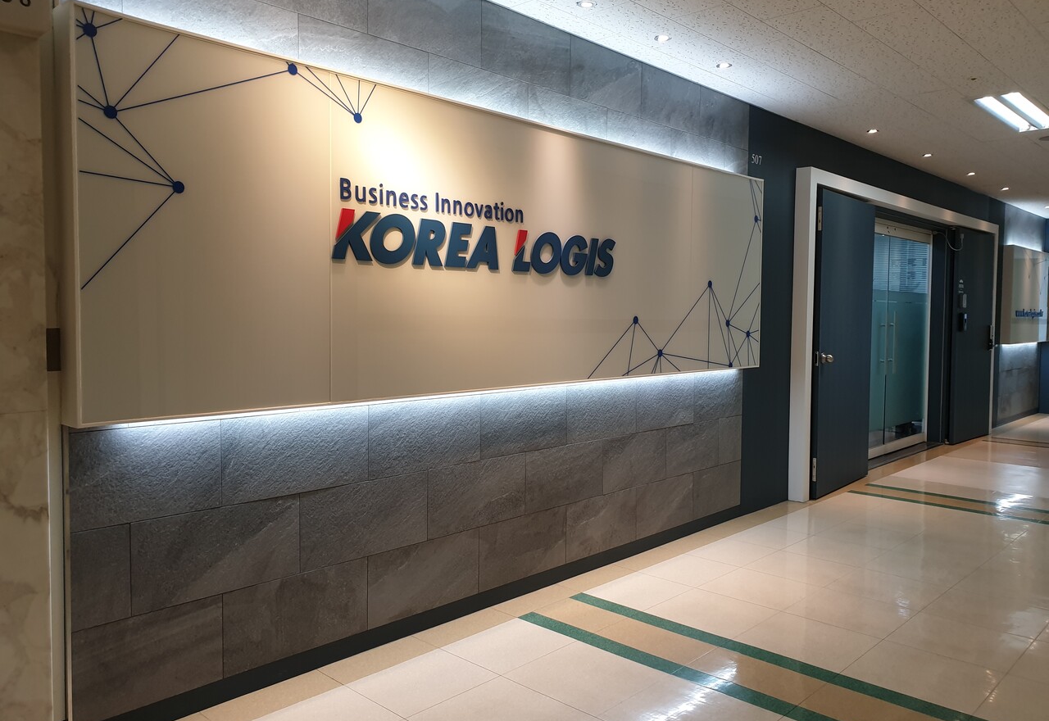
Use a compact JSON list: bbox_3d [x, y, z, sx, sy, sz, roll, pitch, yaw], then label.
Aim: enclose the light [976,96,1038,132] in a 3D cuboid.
[{"bbox_3d":[3.323,-1.696,5.412,0.115,0.060,1.185,4,5,44],"label":"light"}]

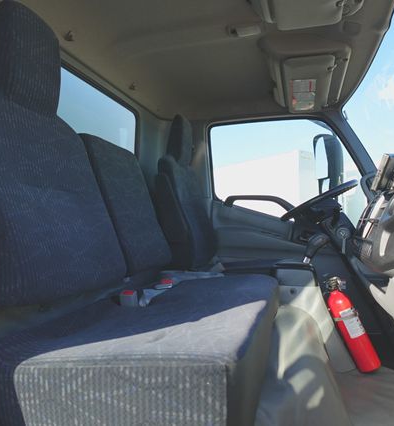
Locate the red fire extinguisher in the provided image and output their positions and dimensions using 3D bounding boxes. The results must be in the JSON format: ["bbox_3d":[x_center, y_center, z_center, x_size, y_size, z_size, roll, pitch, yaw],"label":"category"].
[{"bbox_3d":[0.546,0.388,1.259,0.088,0.343,0.090,-20,-3,3],"label":"red fire extinguisher"}]

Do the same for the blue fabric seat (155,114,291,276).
[{"bbox_3d":[0.150,-0.060,1.989,0.690,1.030,0.500,-1,-3,17],"label":"blue fabric seat"}]

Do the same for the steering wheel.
[{"bbox_3d":[0.641,-0.045,1.847,0.430,0.090,0.430,-29,-10,14],"label":"steering wheel"}]

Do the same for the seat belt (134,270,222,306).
[{"bbox_3d":[-0.069,0.270,1.319,0.400,0.070,0.140,3,-4,-45],"label":"seat belt"}]

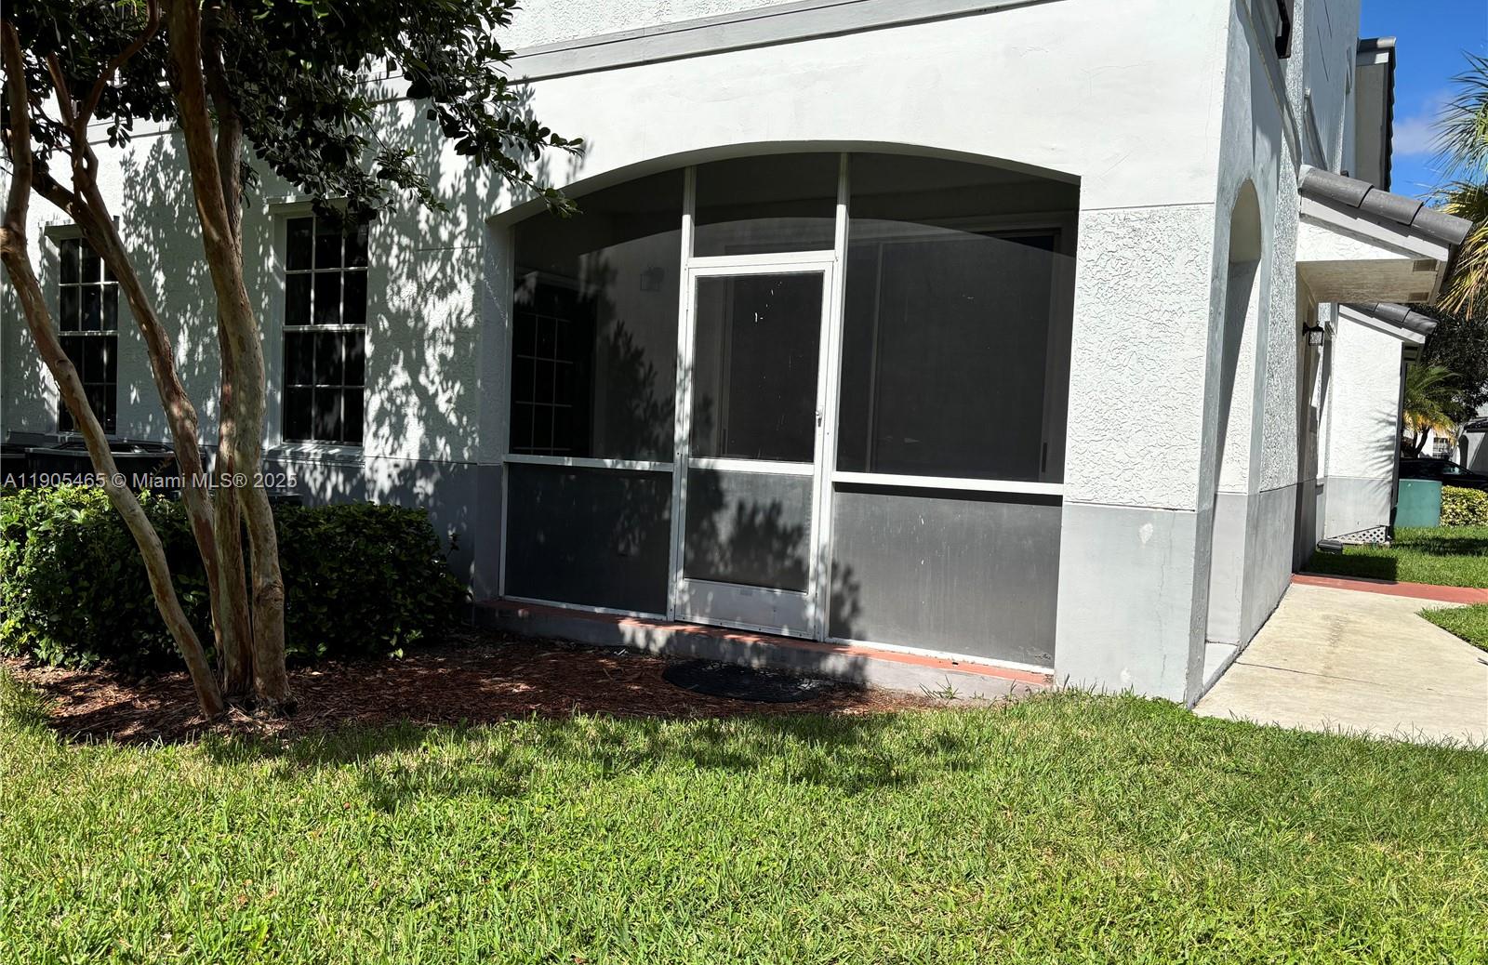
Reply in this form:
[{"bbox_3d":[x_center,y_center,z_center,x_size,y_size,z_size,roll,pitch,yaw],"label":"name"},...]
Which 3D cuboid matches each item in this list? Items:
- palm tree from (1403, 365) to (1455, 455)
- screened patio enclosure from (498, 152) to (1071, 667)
[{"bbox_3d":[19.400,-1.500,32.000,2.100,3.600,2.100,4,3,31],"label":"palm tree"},{"bbox_3d":[0.032,-0.473,6.272,3.550,2.620,0.220,4,3,31],"label":"screened patio enclosure"}]

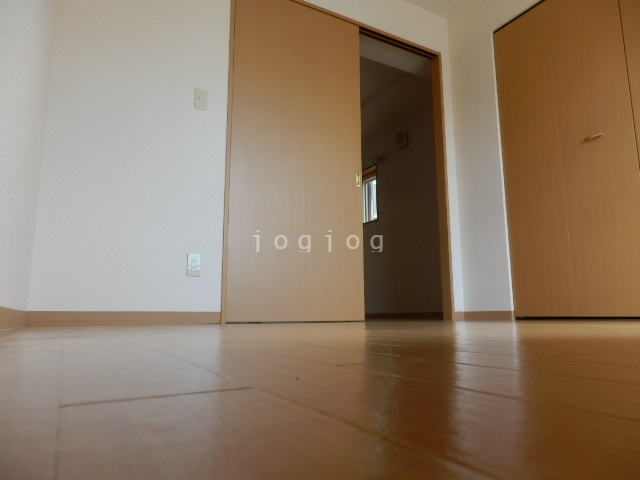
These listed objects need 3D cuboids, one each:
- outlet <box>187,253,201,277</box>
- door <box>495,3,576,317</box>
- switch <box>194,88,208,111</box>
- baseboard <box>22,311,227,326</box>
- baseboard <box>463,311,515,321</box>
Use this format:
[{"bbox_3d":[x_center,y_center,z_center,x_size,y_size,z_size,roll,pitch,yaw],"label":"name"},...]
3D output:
[{"bbox_3d":[-0.651,0.131,2.296,0.069,0.117,0.010,5,-11,-29],"label":"outlet"},{"bbox_3d":[1.364,-0.524,2.861,0.030,2.010,0.410,5,-11,-29],"label":"door"},{"bbox_3d":[-0.654,-0.776,2.451,0.069,0.118,0.010,5,-11,-29],"label":"switch"},{"bbox_3d":[-0.892,0.374,2.122,0.850,0.060,0.012,5,-11,-29],"label":"baseboard"},{"bbox_3d":[1.147,0.521,3.022,0.012,0.060,0.405,5,-11,-29],"label":"baseboard"}]

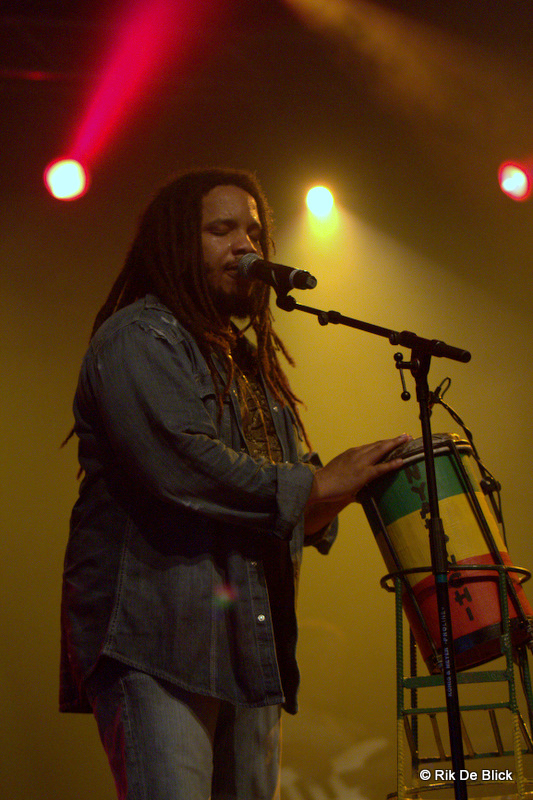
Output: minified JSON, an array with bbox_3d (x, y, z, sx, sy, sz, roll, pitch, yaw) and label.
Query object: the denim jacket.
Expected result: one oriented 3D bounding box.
[{"bbox_3d":[-0.130,0.206,5.380,0.470,0.800,0.500,-10,-14,32],"label":"denim jacket"}]

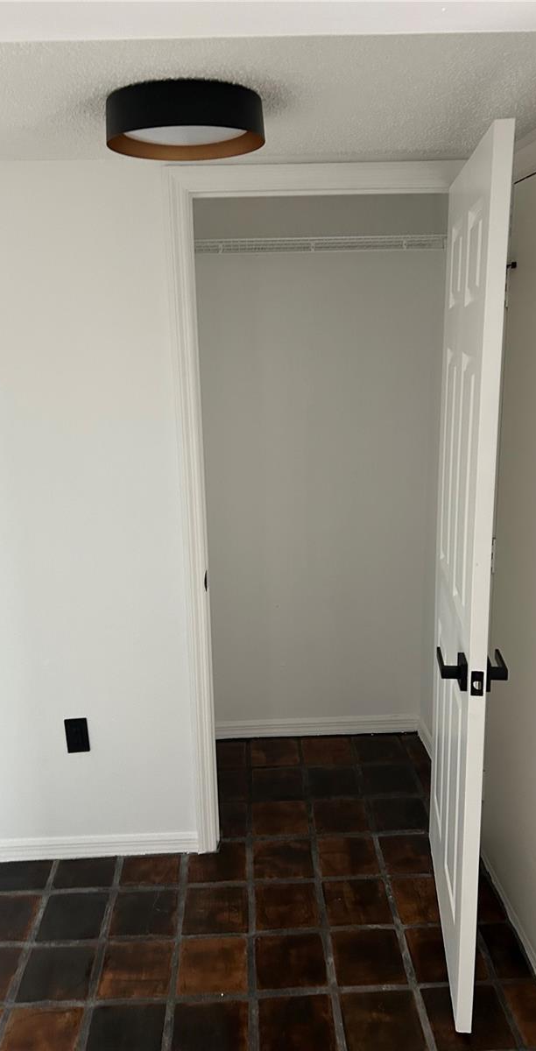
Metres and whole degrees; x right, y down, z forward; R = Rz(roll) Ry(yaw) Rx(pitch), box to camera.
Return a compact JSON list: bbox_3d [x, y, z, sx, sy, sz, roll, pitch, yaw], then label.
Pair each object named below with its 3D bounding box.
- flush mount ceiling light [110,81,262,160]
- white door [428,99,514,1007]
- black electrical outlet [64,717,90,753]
[{"bbox_3d":[-0.166,-0.818,1.607,0.318,0.078,0.318,-2,14,-2],"label":"flush mount ceiling light"},{"bbox_3d":[0.495,0.159,2.038,0.037,2.032,0.760,0,14,7],"label":"white door"},{"bbox_3d":[-0.608,0.673,2.519,0.070,0.116,0.008,-2,14,-2],"label":"black electrical outlet"}]

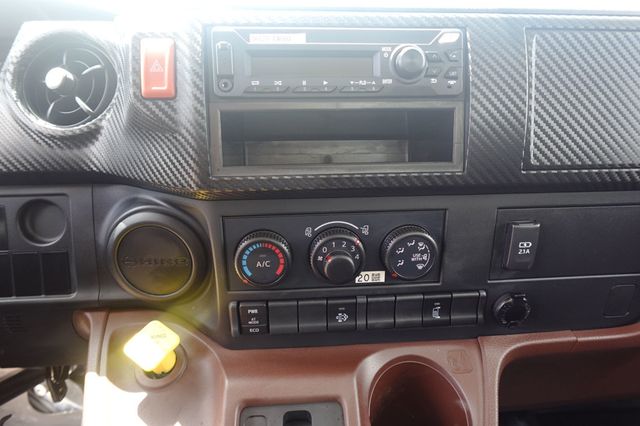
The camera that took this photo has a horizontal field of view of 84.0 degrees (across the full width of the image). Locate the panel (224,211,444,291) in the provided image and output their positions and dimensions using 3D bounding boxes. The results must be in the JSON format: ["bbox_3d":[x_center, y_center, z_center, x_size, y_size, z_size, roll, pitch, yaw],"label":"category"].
[{"bbox_3d":[0.013,0.031,0.254,0.162,0.059,0.026,-2,13,-3],"label":"panel"}]

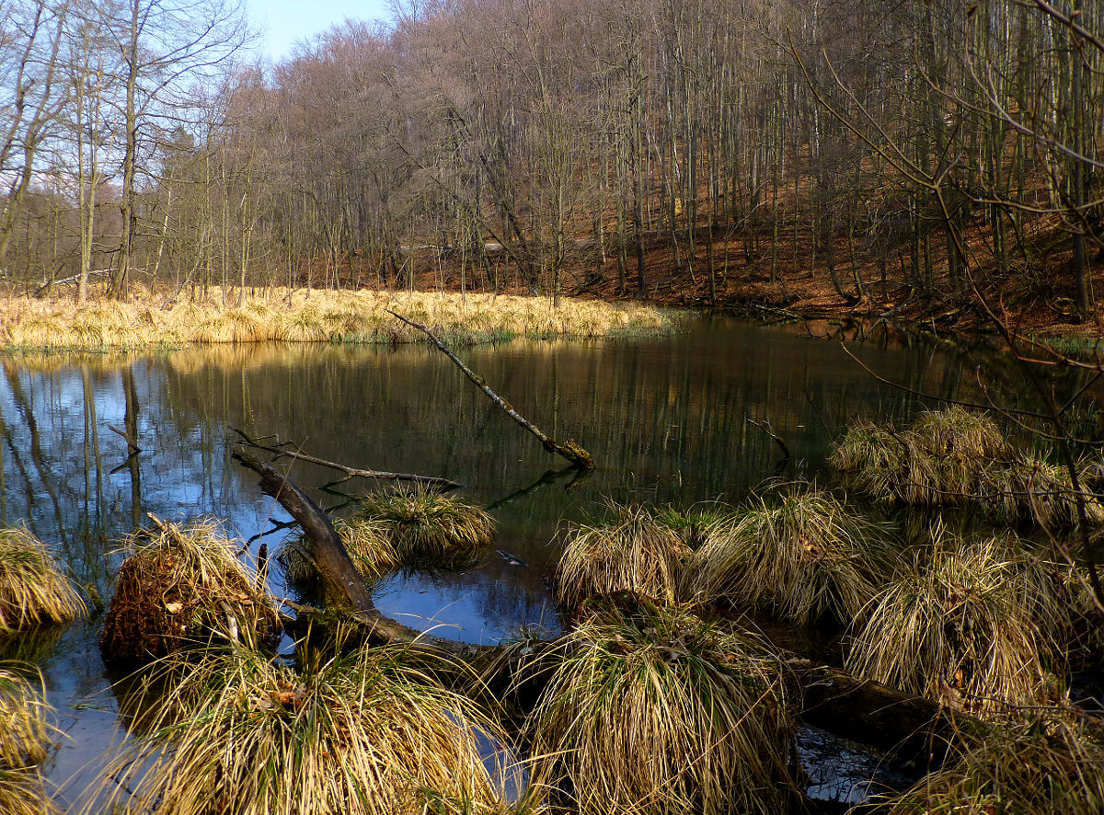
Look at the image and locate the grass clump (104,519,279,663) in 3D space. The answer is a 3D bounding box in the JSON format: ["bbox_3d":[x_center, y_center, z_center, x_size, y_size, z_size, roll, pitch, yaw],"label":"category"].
[{"bbox_3d":[-1.835,0.871,5.518,0.873,0.649,0.830,-3,8,-19],"label":"grass clump"}]

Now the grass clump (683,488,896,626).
[{"bbox_3d":[1.358,0.773,6.236,1.202,0.644,1.142,2,8,12],"label":"grass clump"}]

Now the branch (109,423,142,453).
[{"bbox_3d":[-4.330,0.300,10.947,0.360,0.280,0.170,0,8,-3],"label":"branch"}]

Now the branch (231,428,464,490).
[{"bbox_3d":[-1.740,0.427,9.127,2.000,0.540,0.400,0,8,-1],"label":"branch"}]

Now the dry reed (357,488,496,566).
[{"bbox_3d":[-0.869,0.741,7.472,0.958,0.367,0.910,-1,8,-7],"label":"dry reed"}]

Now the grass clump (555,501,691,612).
[{"bbox_3d":[0.407,0.815,6.290,0.790,0.547,0.750,1,8,4],"label":"grass clump"}]

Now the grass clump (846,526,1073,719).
[{"bbox_3d":[1.827,0.911,4.921,0.958,0.735,0.911,3,9,21],"label":"grass clump"}]

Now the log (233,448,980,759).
[{"bbox_3d":[0.050,0.804,5.019,3.650,0.930,0.500,3,9,24],"label":"log"}]

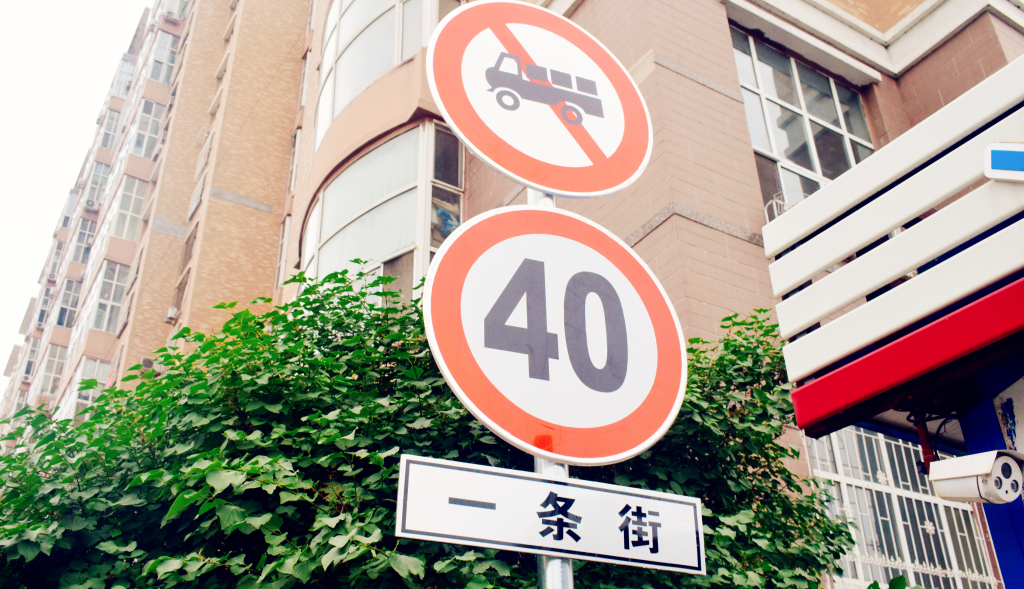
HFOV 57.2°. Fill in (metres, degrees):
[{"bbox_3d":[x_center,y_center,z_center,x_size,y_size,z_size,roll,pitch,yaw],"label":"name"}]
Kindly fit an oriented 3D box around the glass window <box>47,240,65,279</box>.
[{"bbox_3d":[-24.766,-1.859,51.463,0.641,2.121,0.150,16,-35,-27],"label":"glass window"}]

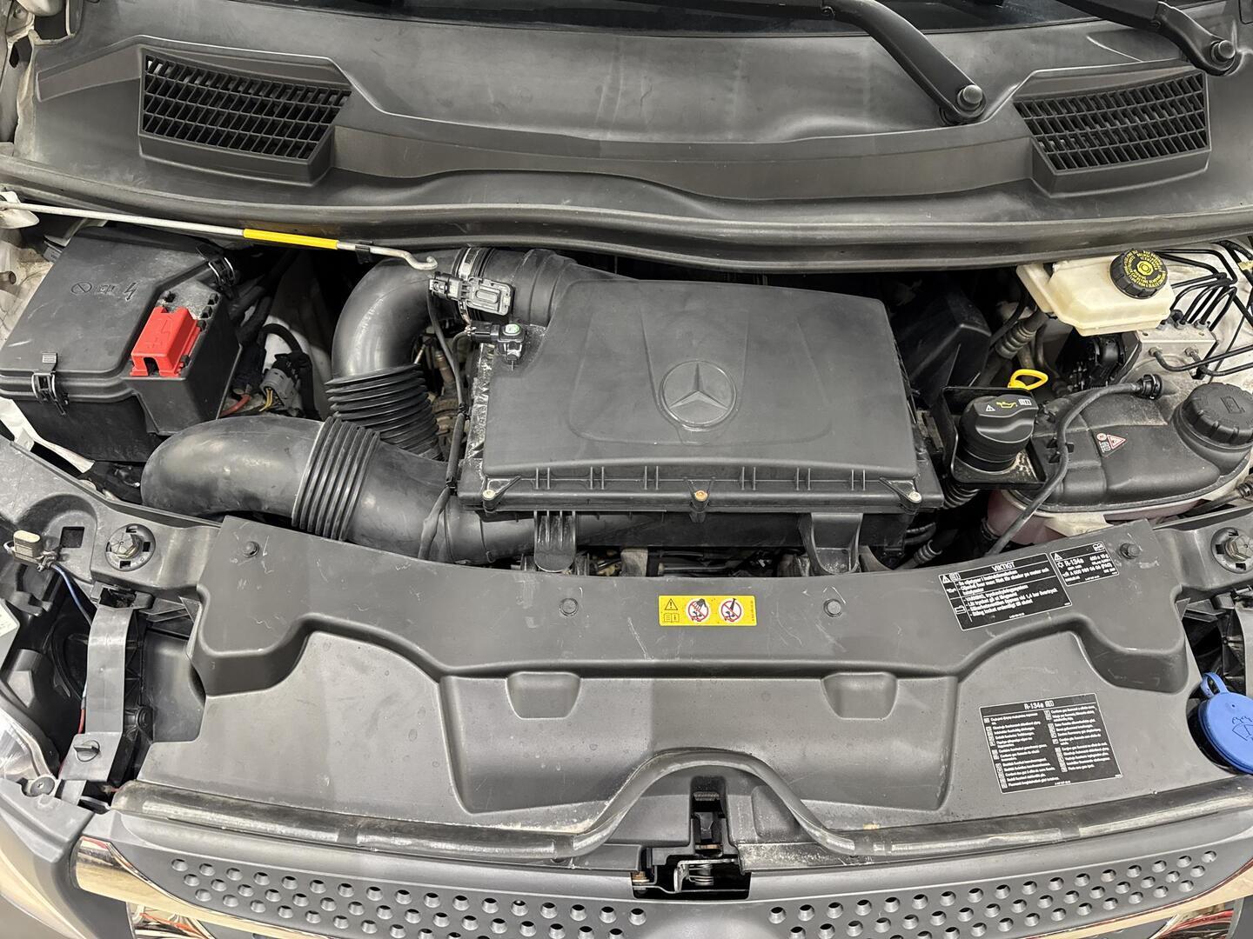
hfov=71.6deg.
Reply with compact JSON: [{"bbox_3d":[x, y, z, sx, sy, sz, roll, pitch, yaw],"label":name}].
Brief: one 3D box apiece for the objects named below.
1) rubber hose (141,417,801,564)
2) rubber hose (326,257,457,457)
[{"bbox_3d":[-0.133,0.027,0.835,0.590,0.145,0.140,0,54,-4],"label":"rubber hose"},{"bbox_3d":[-0.233,-0.087,0.890,0.128,0.220,0.165,0,54,-4],"label":"rubber hose"}]

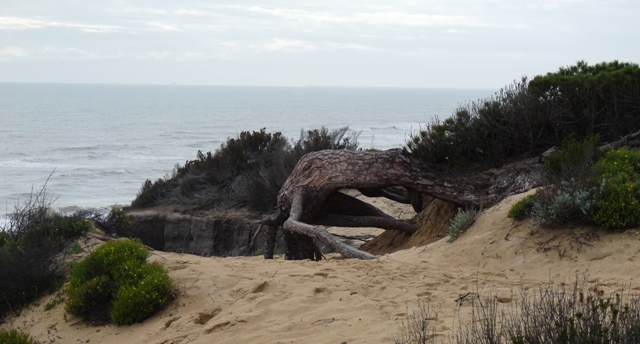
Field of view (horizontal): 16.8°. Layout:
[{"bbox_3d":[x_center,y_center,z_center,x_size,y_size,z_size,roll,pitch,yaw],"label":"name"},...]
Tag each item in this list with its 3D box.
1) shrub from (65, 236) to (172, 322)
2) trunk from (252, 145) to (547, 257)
[{"bbox_3d":[-1.537,0.835,16.500,0.810,0.600,0.750,1,2,0],"label":"shrub"},{"bbox_3d":[0.784,0.312,20.800,2.700,1.080,1.150,1,2,0],"label":"trunk"}]

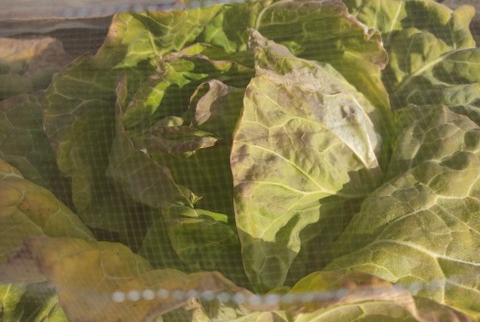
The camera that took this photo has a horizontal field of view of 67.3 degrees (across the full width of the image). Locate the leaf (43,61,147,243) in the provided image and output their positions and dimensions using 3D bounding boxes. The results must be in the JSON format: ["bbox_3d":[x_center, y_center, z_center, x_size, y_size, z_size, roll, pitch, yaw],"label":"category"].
[{"bbox_3d":[-0.164,-0.018,0.460,0.090,0.145,0.180,0,48,0],"label":"leaf"}]

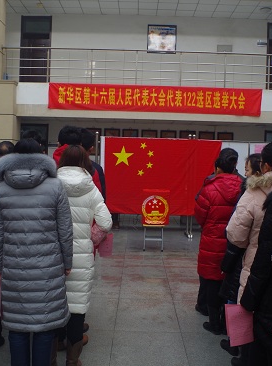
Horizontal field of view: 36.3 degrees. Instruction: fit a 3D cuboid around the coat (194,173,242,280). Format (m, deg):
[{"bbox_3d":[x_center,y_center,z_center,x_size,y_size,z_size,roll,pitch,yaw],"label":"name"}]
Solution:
[{"bbox_3d":[0.821,0.418,3.980,0.520,1.020,0.360,1,3,-15],"label":"coat"}]

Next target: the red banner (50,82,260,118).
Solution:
[{"bbox_3d":[0.532,-2.277,11.300,5.780,0.720,0.050,2,3,0],"label":"red banner"}]

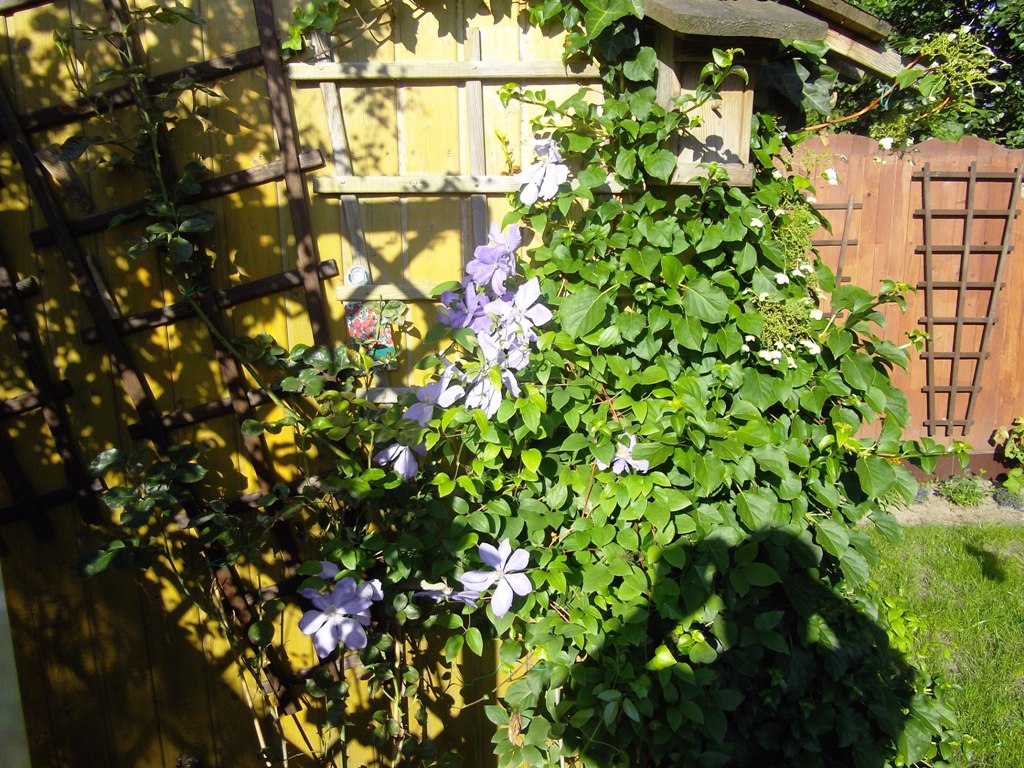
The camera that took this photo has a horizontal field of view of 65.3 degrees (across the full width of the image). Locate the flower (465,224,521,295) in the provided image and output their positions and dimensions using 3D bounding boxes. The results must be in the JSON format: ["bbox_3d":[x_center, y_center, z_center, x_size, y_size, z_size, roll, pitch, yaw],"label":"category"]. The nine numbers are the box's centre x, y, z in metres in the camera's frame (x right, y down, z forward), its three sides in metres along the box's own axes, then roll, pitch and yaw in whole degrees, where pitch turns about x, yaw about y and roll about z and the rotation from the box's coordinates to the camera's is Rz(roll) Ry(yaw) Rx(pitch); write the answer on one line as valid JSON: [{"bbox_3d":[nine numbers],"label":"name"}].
[{"bbox_3d":[-0.035,-0.221,1.420,0.100,0.125,0.060,1,3,4],"label":"flower"}]

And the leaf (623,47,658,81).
[{"bbox_3d":[0.220,-0.552,1.380,0.059,0.068,0.020,3,-2,13],"label":"leaf"}]

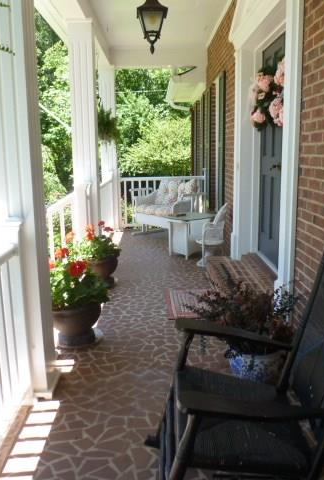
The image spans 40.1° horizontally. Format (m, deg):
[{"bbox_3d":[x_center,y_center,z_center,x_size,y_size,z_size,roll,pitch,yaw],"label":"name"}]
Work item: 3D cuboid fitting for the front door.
[{"bbox_3d":[1.077,-0.813,4.312,0.060,2.100,0.910,-1,11,-1],"label":"front door"}]

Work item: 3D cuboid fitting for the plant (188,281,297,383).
[{"bbox_3d":[0.462,0.558,2.695,0.560,0.610,0.500,-1,11,-1],"label":"plant"}]

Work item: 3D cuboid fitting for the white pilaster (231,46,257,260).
[{"bbox_3d":[0.878,-0.911,4.908,0.250,2.270,0.250,-1,11,-1],"label":"white pilaster"}]

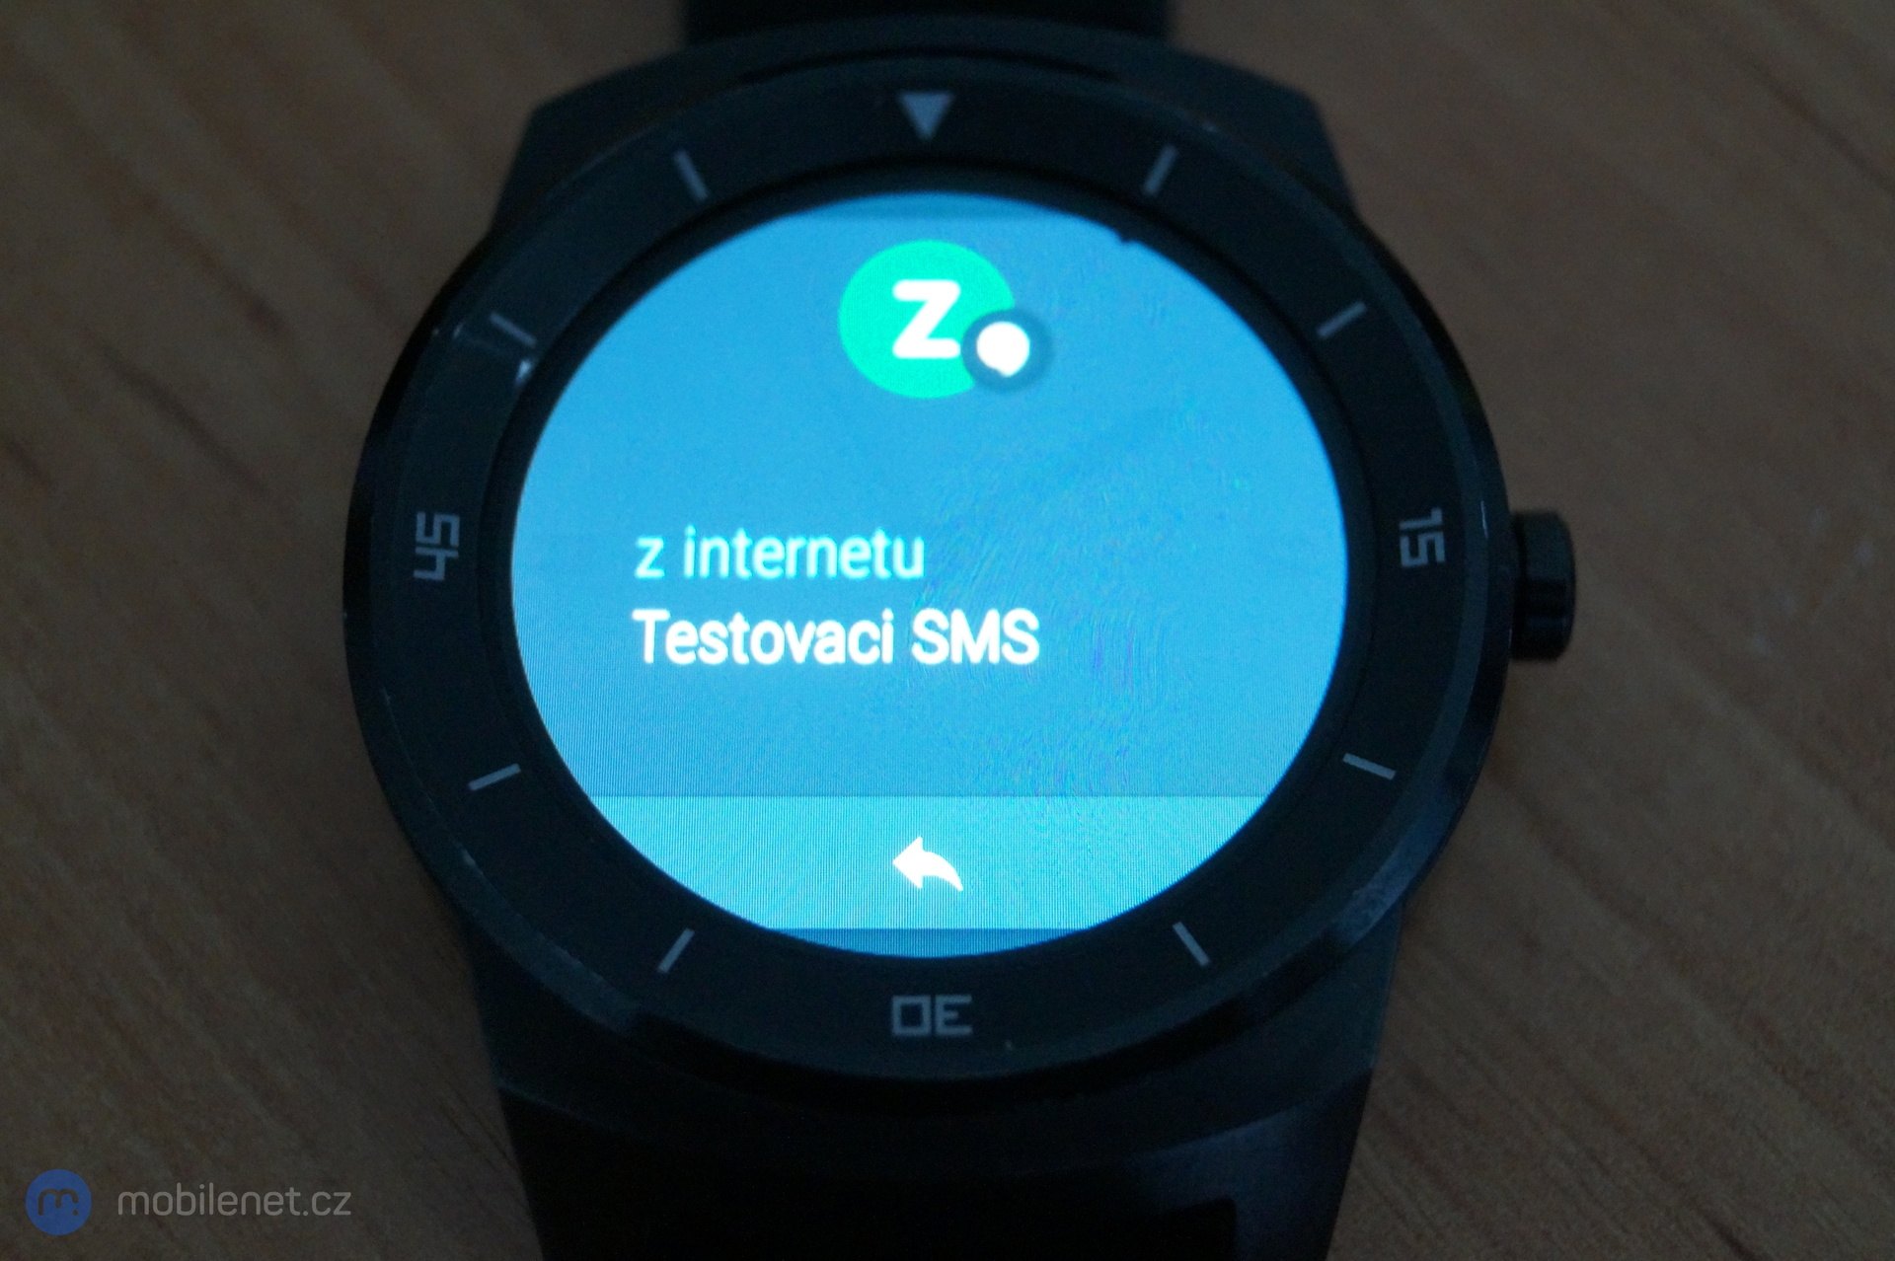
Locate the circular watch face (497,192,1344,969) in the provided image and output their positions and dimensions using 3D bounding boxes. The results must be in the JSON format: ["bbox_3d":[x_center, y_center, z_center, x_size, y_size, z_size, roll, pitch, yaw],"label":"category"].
[{"bbox_3d":[-0.001,-0.003,0.156,0.033,0.003,0.033,-1,67,0],"label":"circular watch face"}]

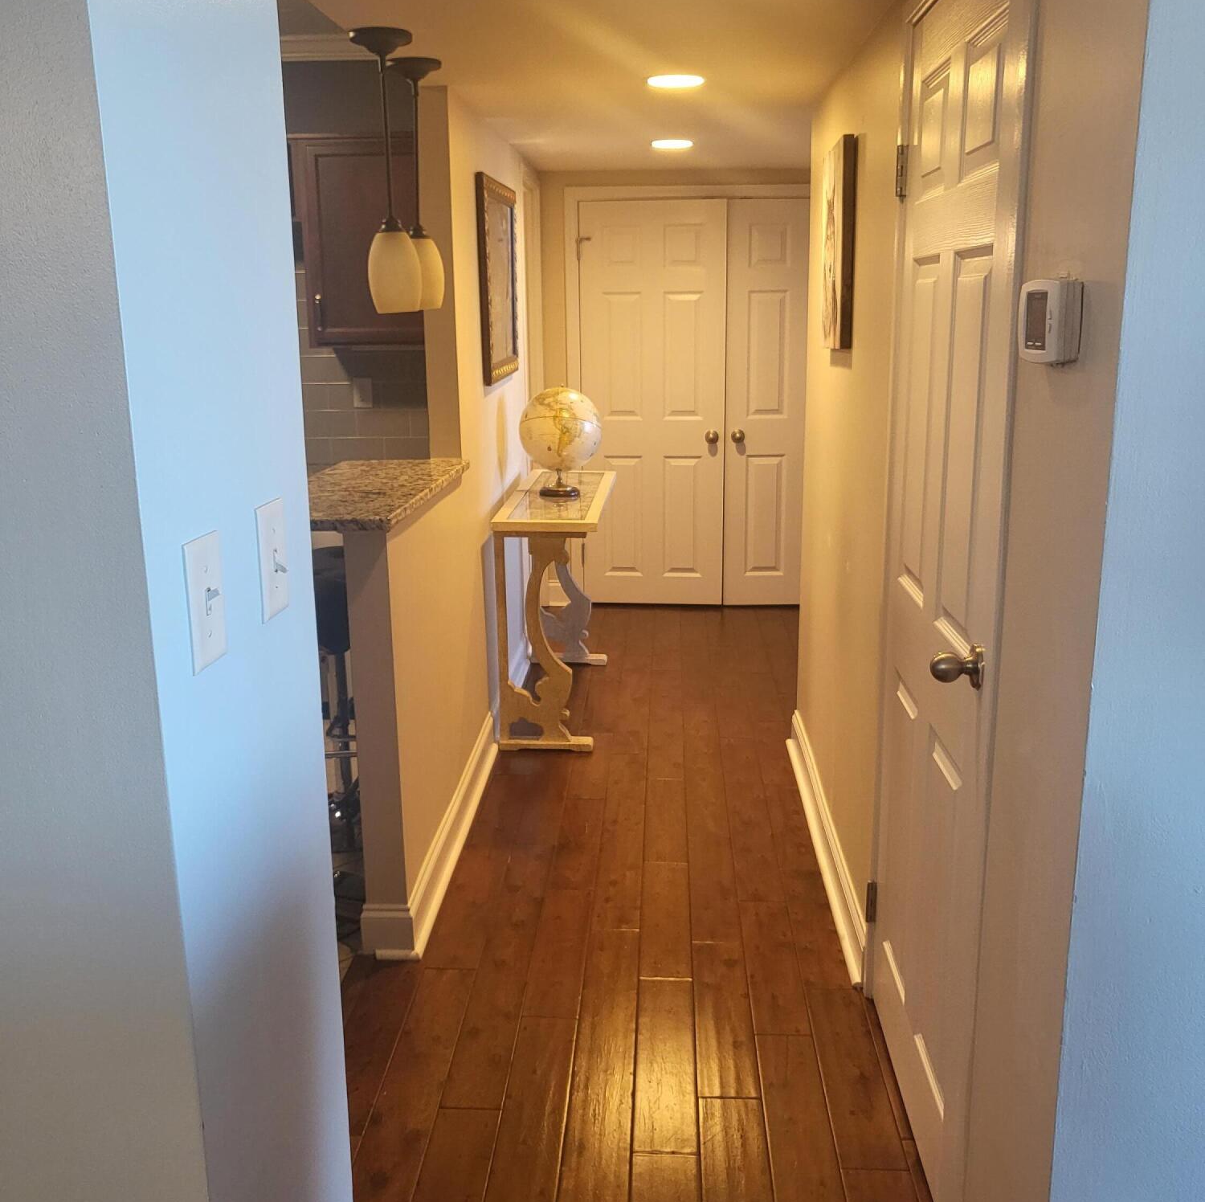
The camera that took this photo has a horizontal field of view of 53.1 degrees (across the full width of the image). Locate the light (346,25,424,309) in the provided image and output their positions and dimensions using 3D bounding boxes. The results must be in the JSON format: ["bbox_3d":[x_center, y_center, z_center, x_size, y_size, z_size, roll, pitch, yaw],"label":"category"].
[{"bbox_3d":[-0.502,-1.007,2.856,0.150,0.631,0.150,0,14,3],"label":"light"}]

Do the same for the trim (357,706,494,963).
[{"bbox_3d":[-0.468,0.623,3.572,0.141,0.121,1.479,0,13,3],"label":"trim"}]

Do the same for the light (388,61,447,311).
[{"bbox_3d":[-0.480,-1.093,3.192,0.150,0.621,0.150,0,14,3],"label":"light"}]

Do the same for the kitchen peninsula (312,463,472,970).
[{"bbox_3d":[-0.627,0.214,3.352,0.414,1.070,1.108,0,14,3],"label":"kitchen peninsula"}]

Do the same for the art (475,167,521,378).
[{"bbox_3d":[-0.374,-1.161,4.407,0.027,0.684,0.783,0,13,3],"label":"art"}]

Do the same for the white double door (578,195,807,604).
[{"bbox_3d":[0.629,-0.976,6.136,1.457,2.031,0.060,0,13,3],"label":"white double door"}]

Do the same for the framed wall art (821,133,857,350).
[{"bbox_3d":[0.618,-0.928,3.170,0.033,0.510,0.385,0,14,3],"label":"framed wall art"}]

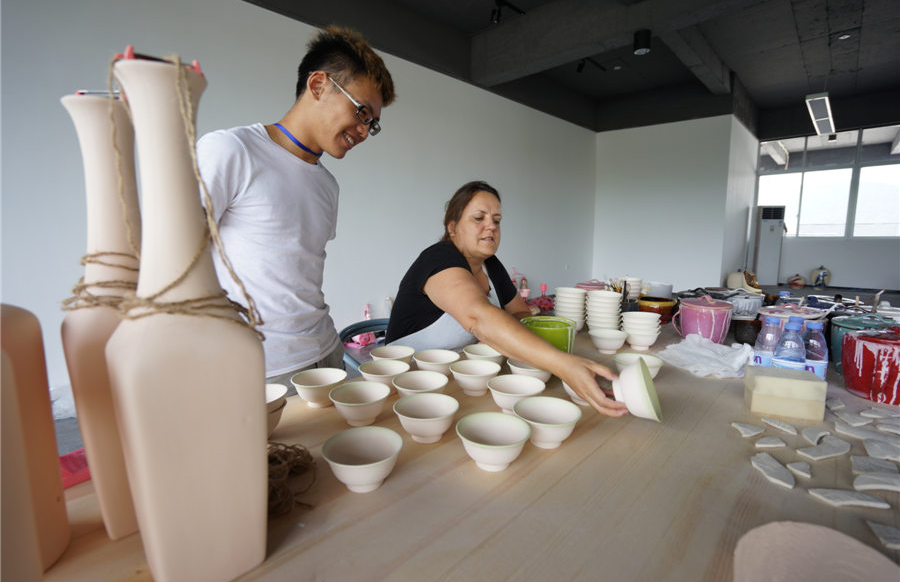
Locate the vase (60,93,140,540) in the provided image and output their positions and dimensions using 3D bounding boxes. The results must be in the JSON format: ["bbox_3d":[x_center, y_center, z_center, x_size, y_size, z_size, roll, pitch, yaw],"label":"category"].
[{"bbox_3d":[-0.431,0.040,0.538,0.135,0.547,0.135,7,11,44],"label":"vase"}]

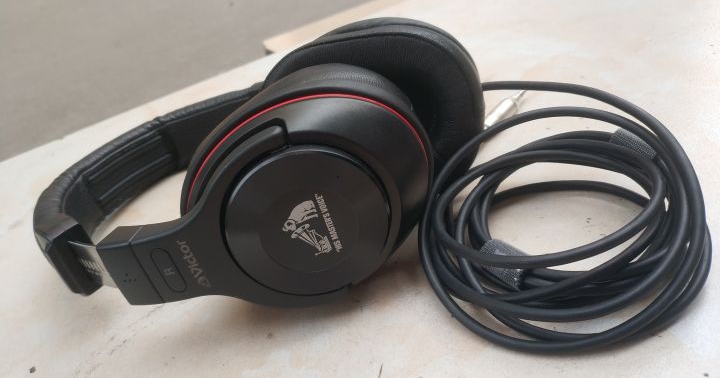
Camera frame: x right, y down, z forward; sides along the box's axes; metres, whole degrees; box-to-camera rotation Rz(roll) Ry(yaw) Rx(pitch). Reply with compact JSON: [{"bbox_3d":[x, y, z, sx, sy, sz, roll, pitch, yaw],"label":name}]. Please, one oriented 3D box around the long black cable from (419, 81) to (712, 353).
[{"bbox_3d":[0.080,-0.004,0.285,0.114,0.039,0.162,-4,33,2],"label":"long black cable"}]

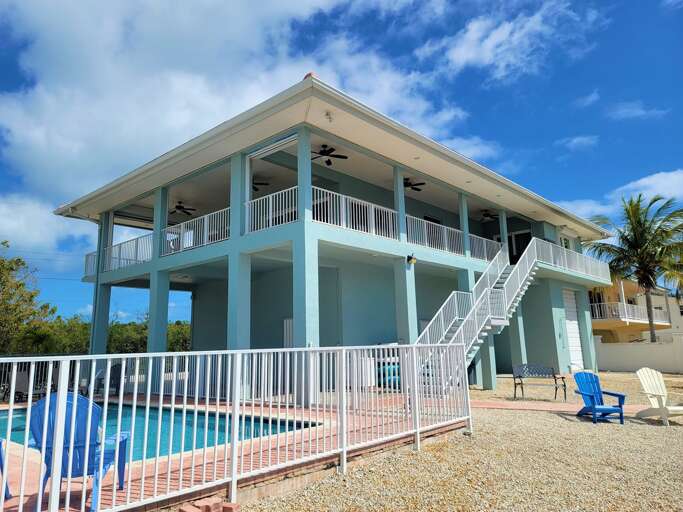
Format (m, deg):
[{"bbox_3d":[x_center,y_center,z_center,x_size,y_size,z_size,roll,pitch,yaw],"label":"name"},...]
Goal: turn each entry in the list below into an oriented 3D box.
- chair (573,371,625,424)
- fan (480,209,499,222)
[{"bbox_3d":[5.036,2.779,9.763,0.700,0.930,0.870,-1,-10,0],"label":"chair"},{"bbox_3d":[6.291,-1.775,21.371,1.300,0.450,1.300,-10,-13,41],"label":"fan"}]

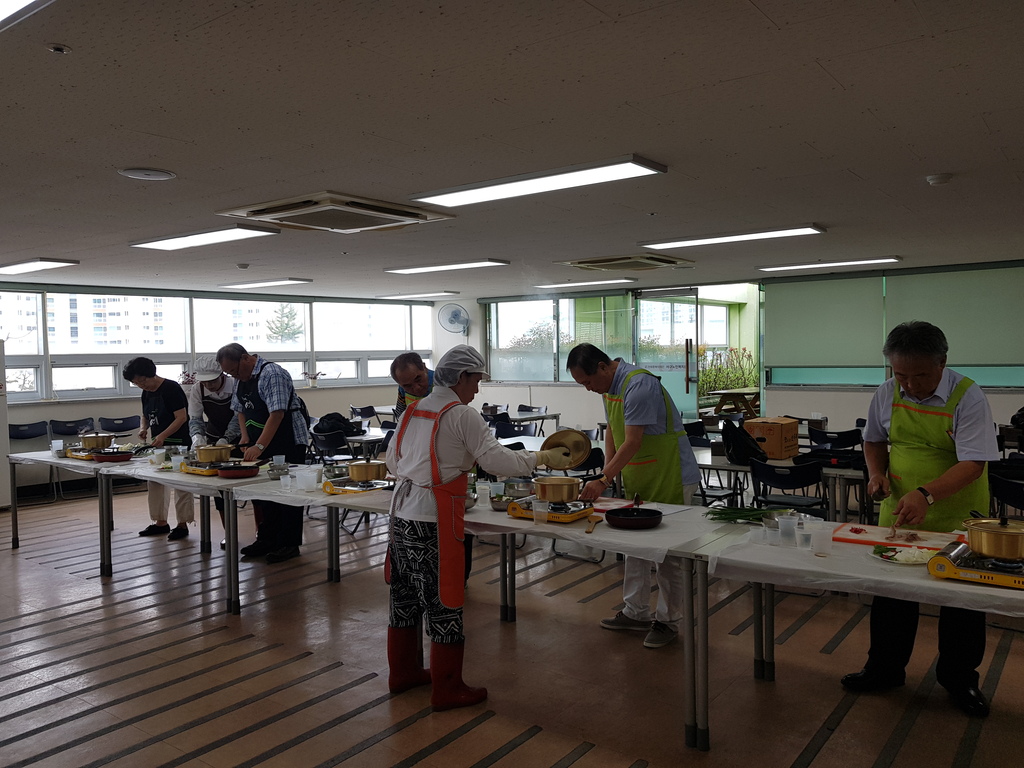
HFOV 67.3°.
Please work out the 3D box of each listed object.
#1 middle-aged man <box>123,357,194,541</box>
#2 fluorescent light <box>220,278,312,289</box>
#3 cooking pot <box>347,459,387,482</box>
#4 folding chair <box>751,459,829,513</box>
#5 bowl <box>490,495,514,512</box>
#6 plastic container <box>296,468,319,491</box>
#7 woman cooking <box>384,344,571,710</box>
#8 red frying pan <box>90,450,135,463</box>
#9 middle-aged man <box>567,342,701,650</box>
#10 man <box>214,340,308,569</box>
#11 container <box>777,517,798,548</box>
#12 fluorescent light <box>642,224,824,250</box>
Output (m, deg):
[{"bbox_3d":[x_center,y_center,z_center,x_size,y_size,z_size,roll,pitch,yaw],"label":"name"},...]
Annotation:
[{"bbox_3d":[-2.943,0.529,6.397,0.480,1.500,0.560,1,3,34],"label":"middle-aged man"},{"bbox_3d":[-2.754,-1.115,8.553,1.250,0.030,0.310,1,3,37],"label":"fluorescent light"},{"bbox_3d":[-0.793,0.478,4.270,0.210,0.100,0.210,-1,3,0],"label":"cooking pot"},{"bbox_3d":[1.918,0.881,5.311,0.470,0.780,0.490,1,3,27],"label":"folding chair"},{"bbox_3d":[-0.038,0.606,3.894,0.142,0.060,0.142,0,1,0],"label":"bowl"},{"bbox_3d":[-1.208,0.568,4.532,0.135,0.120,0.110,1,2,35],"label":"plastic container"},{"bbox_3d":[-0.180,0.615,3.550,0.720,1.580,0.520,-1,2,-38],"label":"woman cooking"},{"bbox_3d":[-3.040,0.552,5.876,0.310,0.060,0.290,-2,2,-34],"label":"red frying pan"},{"bbox_3d":[0.637,0.559,4.077,0.670,1.570,0.490,-2,3,-26],"label":"middle-aged man"},{"bbox_3d":[-1.906,0.528,5.959,0.560,1.660,0.660,1,2,35],"label":"man"},{"bbox_3d":[1.115,0.591,3.090,0.082,0.113,0.082,1,2,35],"label":"container"},{"bbox_3d":[1.504,-1.018,5.357,1.250,0.030,0.310,1,3,38],"label":"fluorescent light"}]

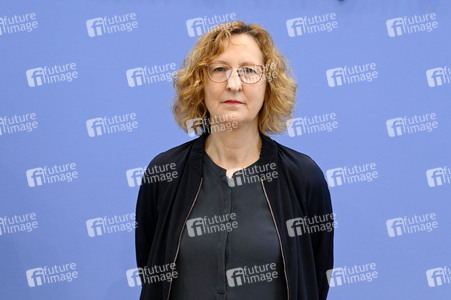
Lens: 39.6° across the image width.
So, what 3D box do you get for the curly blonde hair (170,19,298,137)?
[{"bbox_3d":[0.020,-0.161,1.410,0.270,0.257,0.235,1,0,4],"label":"curly blonde hair"}]

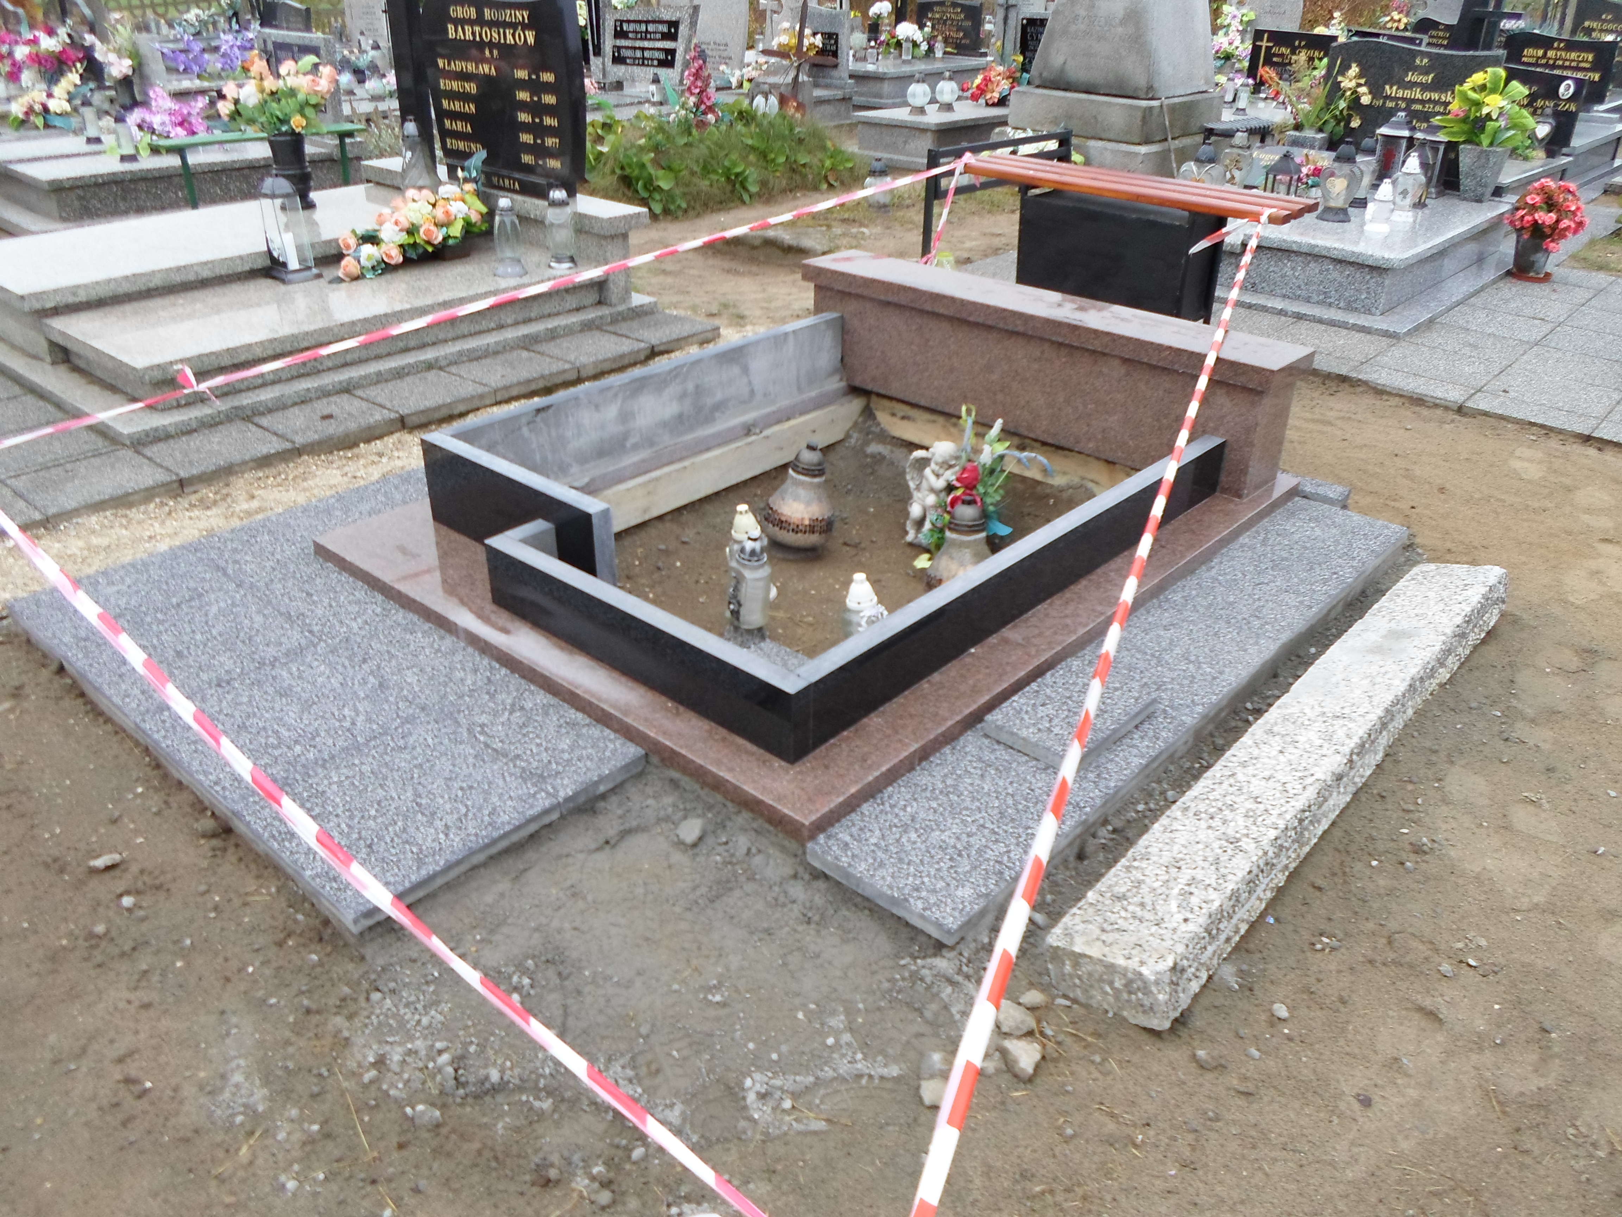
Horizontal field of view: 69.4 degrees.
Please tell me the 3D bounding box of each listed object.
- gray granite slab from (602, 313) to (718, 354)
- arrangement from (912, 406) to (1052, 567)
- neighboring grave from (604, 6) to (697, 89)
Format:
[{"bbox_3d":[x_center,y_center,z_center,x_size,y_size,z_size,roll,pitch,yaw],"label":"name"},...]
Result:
[{"bbox_3d":[-0.610,-1.085,4.644,0.350,0.050,0.347,24,37,35],"label":"gray granite slab"},{"bbox_3d":[0.438,-0.319,2.999,0.347,0.378,0.260,5,29,8],"label":"arrangement"},{"bbox_3d":[-1.622,-5.629,11.679,1.080,0.720,0.200,23,36,37],"label":"neighboring grave"}]

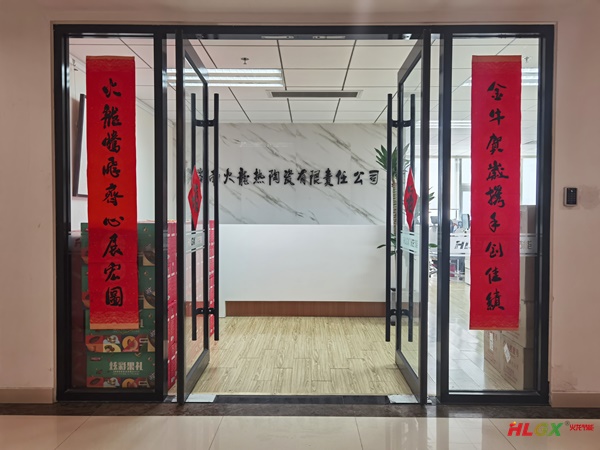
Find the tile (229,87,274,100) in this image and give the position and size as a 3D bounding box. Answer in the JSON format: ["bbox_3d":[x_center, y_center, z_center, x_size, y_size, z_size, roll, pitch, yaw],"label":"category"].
[{"bbox_3d":[-0.459,-1.460,5.185,0.560,0.025,0.600,0,1,1],"label":"tile"}]

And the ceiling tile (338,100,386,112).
[{"bbox_3d":[0.772,-1.469,5.758,0.600,0.025,0.600,0,1,1],"label":"ceiling tile"}]

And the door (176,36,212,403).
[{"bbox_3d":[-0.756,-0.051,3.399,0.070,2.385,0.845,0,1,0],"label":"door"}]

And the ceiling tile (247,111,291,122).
[{"bbox_3d":[-0.427,-1.504,6.406,0.600,0.020,0.595,0,1,1],"label":"ceiling tile"}]

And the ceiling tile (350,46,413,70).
[{"bbox_3d":[0.738,-1.437,4.008,0.600,0.020,0.595,0,1,1],"label":"ceiling tile"}]

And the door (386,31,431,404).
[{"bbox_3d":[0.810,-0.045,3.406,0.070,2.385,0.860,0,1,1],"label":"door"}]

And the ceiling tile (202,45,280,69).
[{"bbox_3d":[-0.461,-1.431,3.993,0.600,0.025,0.600,0,1,1],"label":"ceiling tile"}]

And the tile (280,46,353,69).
[{"bbox_3d":[0.135,-1.441,4.018,0.600,0.020,0.595,0,1,1],"label":"tile"}]

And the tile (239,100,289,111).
[{"bbox_3d":[-0.428,-1.475,5.780,0.600,0.025,0.600,0,1,1],"label":"tile"}]

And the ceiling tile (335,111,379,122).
[{"bbox_3d":[0.783,-1.484,6.354,0.600,0.025,0.600,0,1,1],"label":"ceiling tile"}]

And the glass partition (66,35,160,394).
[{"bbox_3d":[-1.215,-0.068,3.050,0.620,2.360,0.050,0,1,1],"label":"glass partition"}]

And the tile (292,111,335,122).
[{"bbox_3d":[0.176,-1.500,6.396,0.600,0.020,0.595,0,1,1],"label":"tile"}]

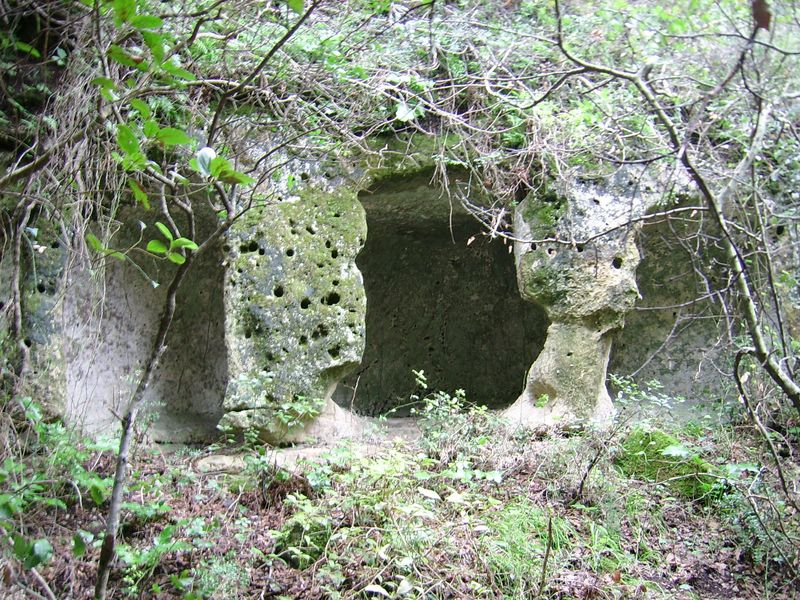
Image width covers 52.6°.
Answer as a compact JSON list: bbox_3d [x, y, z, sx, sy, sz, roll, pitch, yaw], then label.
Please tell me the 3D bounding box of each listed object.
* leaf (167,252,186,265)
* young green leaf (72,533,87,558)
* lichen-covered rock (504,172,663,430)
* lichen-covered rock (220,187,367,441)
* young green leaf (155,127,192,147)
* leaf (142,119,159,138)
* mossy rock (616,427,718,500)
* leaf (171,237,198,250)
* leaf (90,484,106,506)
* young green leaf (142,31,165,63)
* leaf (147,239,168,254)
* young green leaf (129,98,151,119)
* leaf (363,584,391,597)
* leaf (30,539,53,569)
[{"bbox_3d":[-0.882,-0.164,3.200,0.085,0.018,0.048,27,51,24],"label":"leaf"},{"bbox_3d":[-1.189,0.910,3.000,0.052,0.096,0.040,0,-2,0],"label":"young green leaf"},{"bbox_3d":[1.441,-0.019,6.250,1.189,1.917,0.800,0,-2,0],"label":"lichen-covered rock"},{"bbox_3d":[-0.856,0.108,6.500,1.120,1.970,0.800,0,-3,0],"label":"lichen-covered rock"},{"bbox_3d":[-0.700,-0.505,2.500,0.117,0.062,0.045,0,-2,0],"label":"young green leaf"},{"bbox_3d":[-0.940,-0.645,3.050,0.080,0.053,0.018,34,-32,16],"label":"leaf"},{"bbox_3d":[1.697,1.041,5.150,0.630,0.420,0.500,-1,-3,14],"label":"mossy rock"},{"bbox_3d":[-0.849,-0.222,3.200,0.105,0.022,0.050,13,42,10],"label":"leaf"},{"bbox_3d":[-1.533,0.988,4.100,0.060,0.105,0.020,-15,-21,-12],"label":"leaf"},{"bbox_3d":[-0.762,-0.783,2.500,0.068,0.099,0.040,0,-2,0],"label":"young green leaf"},{"bbox_3d":[-0.959,-0.210,3.200,0.085,0.055,0.018,5,-41,-3],"label":"leaf"},{"bbox_3d":[-0.977,-0.722,3.050,0.100,0.050,0.018,35,-46,1],"label":"young green leaf"},{"bbox_3d":[-0.094,1.167,3.250,0.113,0.048,0.060,0,-2,0],"label":"leaf"},{"bbox_3d":[-1.330,0.940,3.000,0.082,0.111,0.050,0,-2,0],"label":"leaf"}]

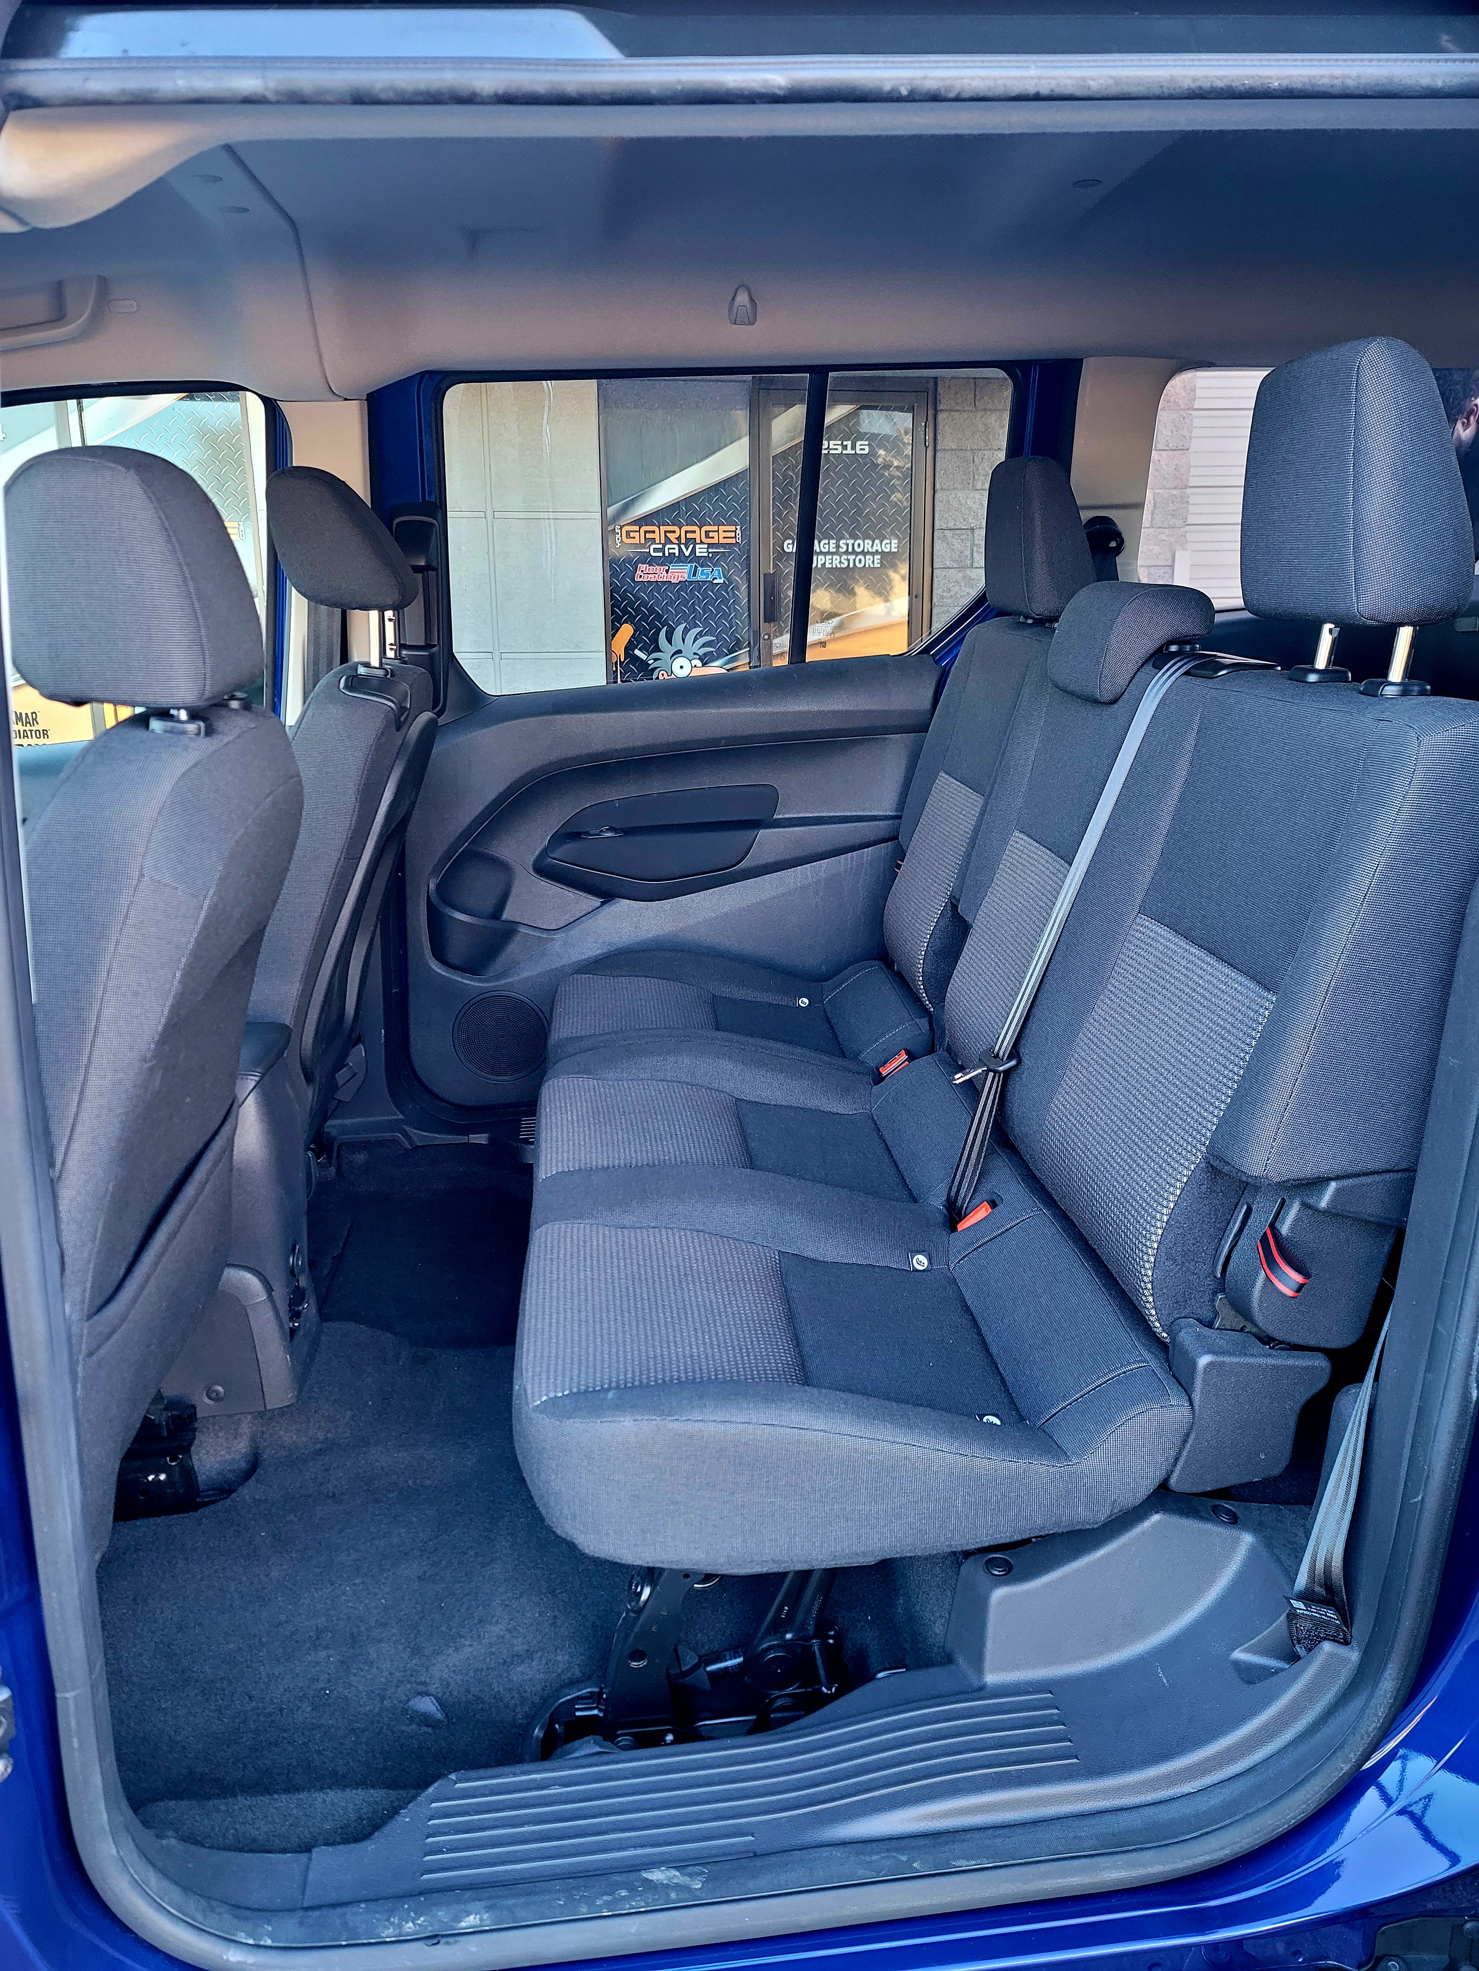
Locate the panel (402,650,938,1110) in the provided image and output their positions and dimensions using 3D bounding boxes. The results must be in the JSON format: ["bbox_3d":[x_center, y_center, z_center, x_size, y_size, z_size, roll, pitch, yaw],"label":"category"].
[{"bbox_3d":[-0.117,-0.158,2.462,0.900,0.770,0.110,-2,18,-5],"label":"panel"}]

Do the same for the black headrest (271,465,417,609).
[{"bbox_3d":[-0.523,-0.592,1.892,0.165,0.180,0.260,-12,19,-2],"label":"black headrest"}]

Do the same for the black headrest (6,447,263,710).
[{"bbox_3d":[-0.491,-0.333,1.165,0.165,0.200,0.260,-5,18,-4],"label":"black headrest"}]

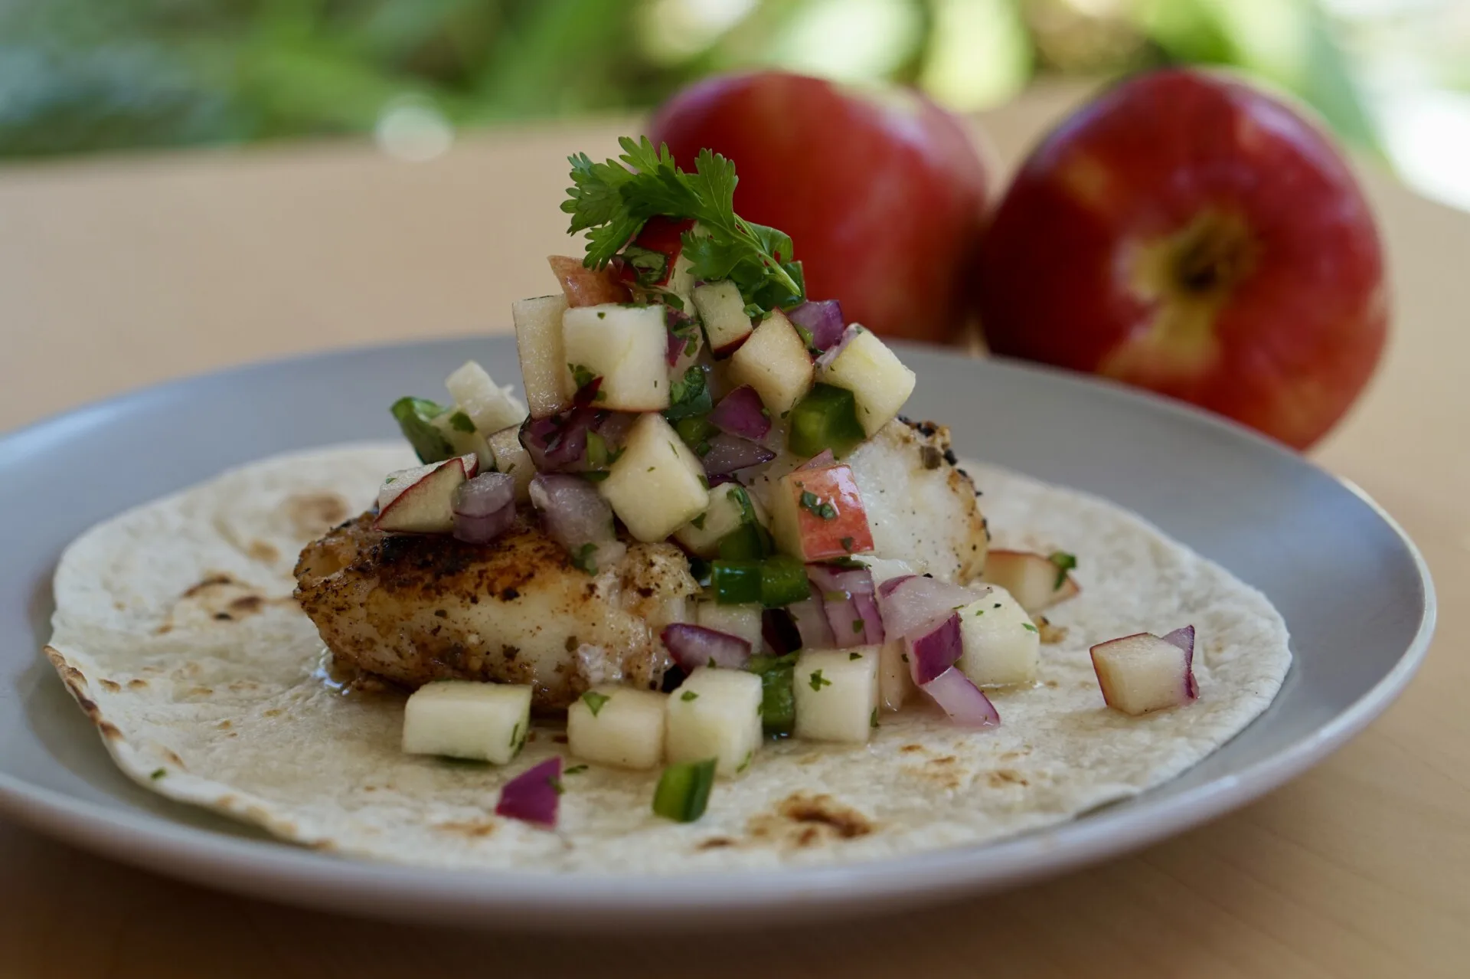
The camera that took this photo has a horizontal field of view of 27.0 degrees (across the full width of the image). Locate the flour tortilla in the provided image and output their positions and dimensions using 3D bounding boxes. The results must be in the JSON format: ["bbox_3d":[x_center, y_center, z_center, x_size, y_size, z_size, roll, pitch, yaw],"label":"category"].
[{"bbox_3d":[-0.012,0.020,0.502,0.200,0.012,0.200,1,19,0],"label":"flour tortilla"}]

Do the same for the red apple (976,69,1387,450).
[{"bbox_3d":[0.087,-0.041,0.589,0.078,0.078,0.070,2,4,4],"label":"red apple"}]

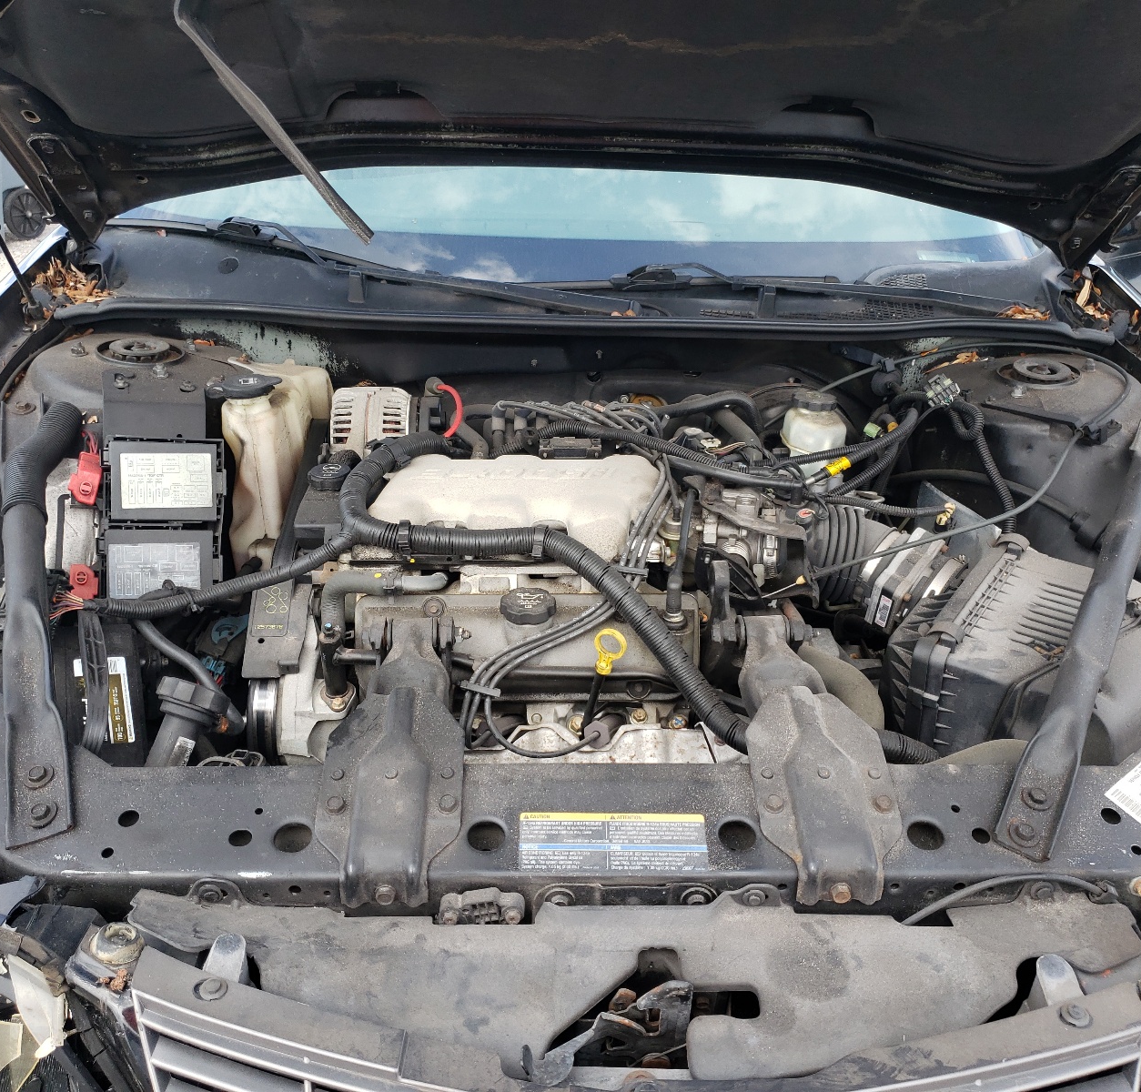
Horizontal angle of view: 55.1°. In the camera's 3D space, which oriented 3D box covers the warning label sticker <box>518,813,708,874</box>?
[{"bbox_3d":[0.037,0.253,0.935,0.161,0.003,0.056,1,41,-3],"label":"warning label sticker"}]

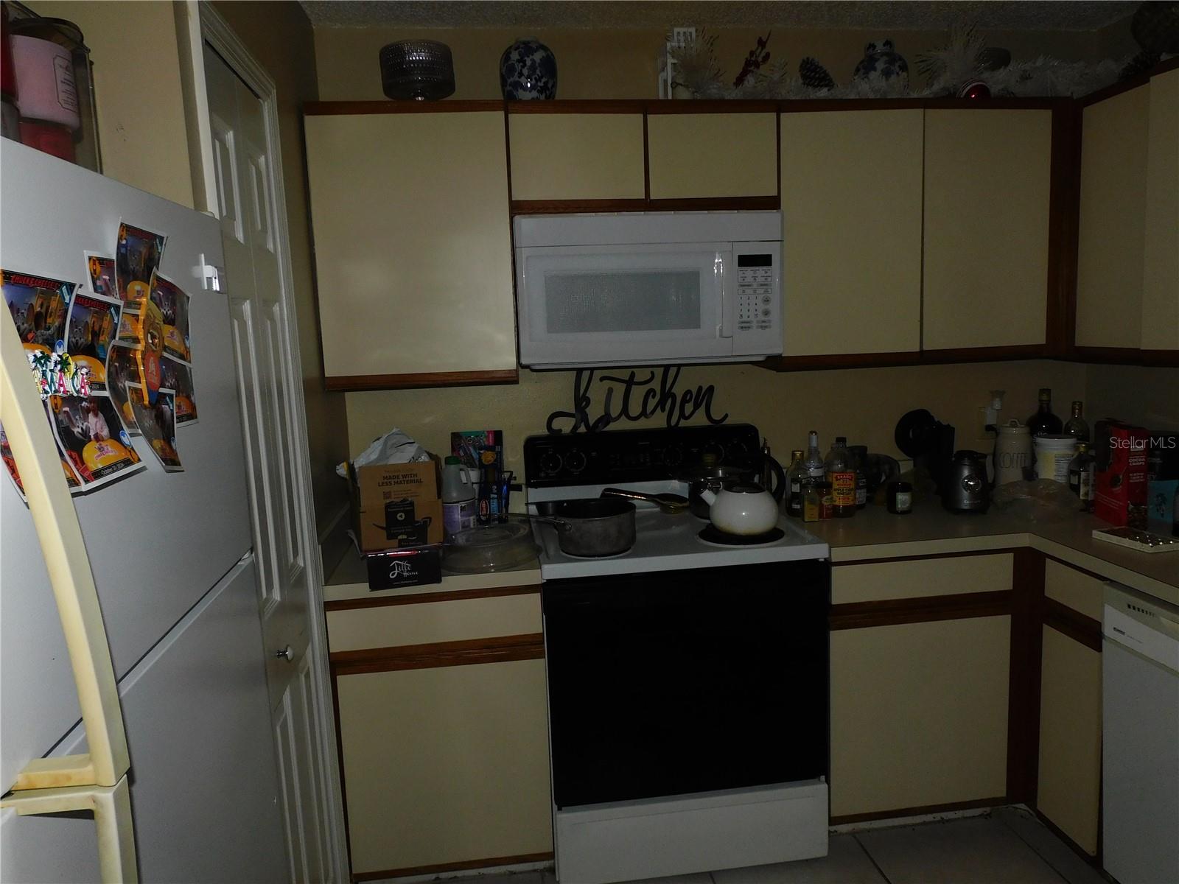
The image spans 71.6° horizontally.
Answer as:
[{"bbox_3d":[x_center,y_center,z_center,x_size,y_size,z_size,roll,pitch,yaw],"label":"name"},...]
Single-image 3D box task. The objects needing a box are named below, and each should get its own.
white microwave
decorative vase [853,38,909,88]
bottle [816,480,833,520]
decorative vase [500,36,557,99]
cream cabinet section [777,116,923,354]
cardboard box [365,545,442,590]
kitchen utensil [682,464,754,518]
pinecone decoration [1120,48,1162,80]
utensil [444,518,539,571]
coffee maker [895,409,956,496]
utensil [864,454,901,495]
[{"bbox_3d":[0.152,-0.446,2.469,0.755,0.416,0.395,-3,7,-7],"label":"white microwave"},{"bbox_3d":[0.886,-1.111,2.483,0.159,0.195,0.159,-3,8,-7],"label":"decorative vase"},{"bbox_3d":[0.722,0.178,2.515,0.053,0.112,0.053,-3,7,-7],"label":"bottle"},{"bbox_3d":[-0.171,-1.048,2.346,0.163,0.218,0.163,-3,8,-7],"label":"decorative vase"},{"bbox_3d":[0.744,-0.620,2.518,0.426,0.688,0.300,-3,8,-7],"label":"cream cabinet section"},{"bbox_3d":[-0.456,0.296,2.029,0.168,0.085,0.160,-4,8,-11],"label":"cardboard box"},{"bbox_3d":[0.408,0.153,2.571,0.212,0.148,0.205,-3,8,-7],"label":"kitchen utensil"},{"bbox_3d":[1.518,-1.034,2.244,0.067,0.066,0.095,-3,7,-7],"label":"pinecone decoration"},{"bbox_3d":[-0.273,0.277,2.194,0.278,0.075,0.274,-3,7,-7],"label":"utensil"},{"bbox_3d":[1.092,0.045,2.643,0.190,0.295,0.145,-7,10,-32],"label":"coffee maker"},{"bbox_3d":[0.957,0.119,2.667,0.125,0.150,0.125,1,9,23],"label":"utensil"}]

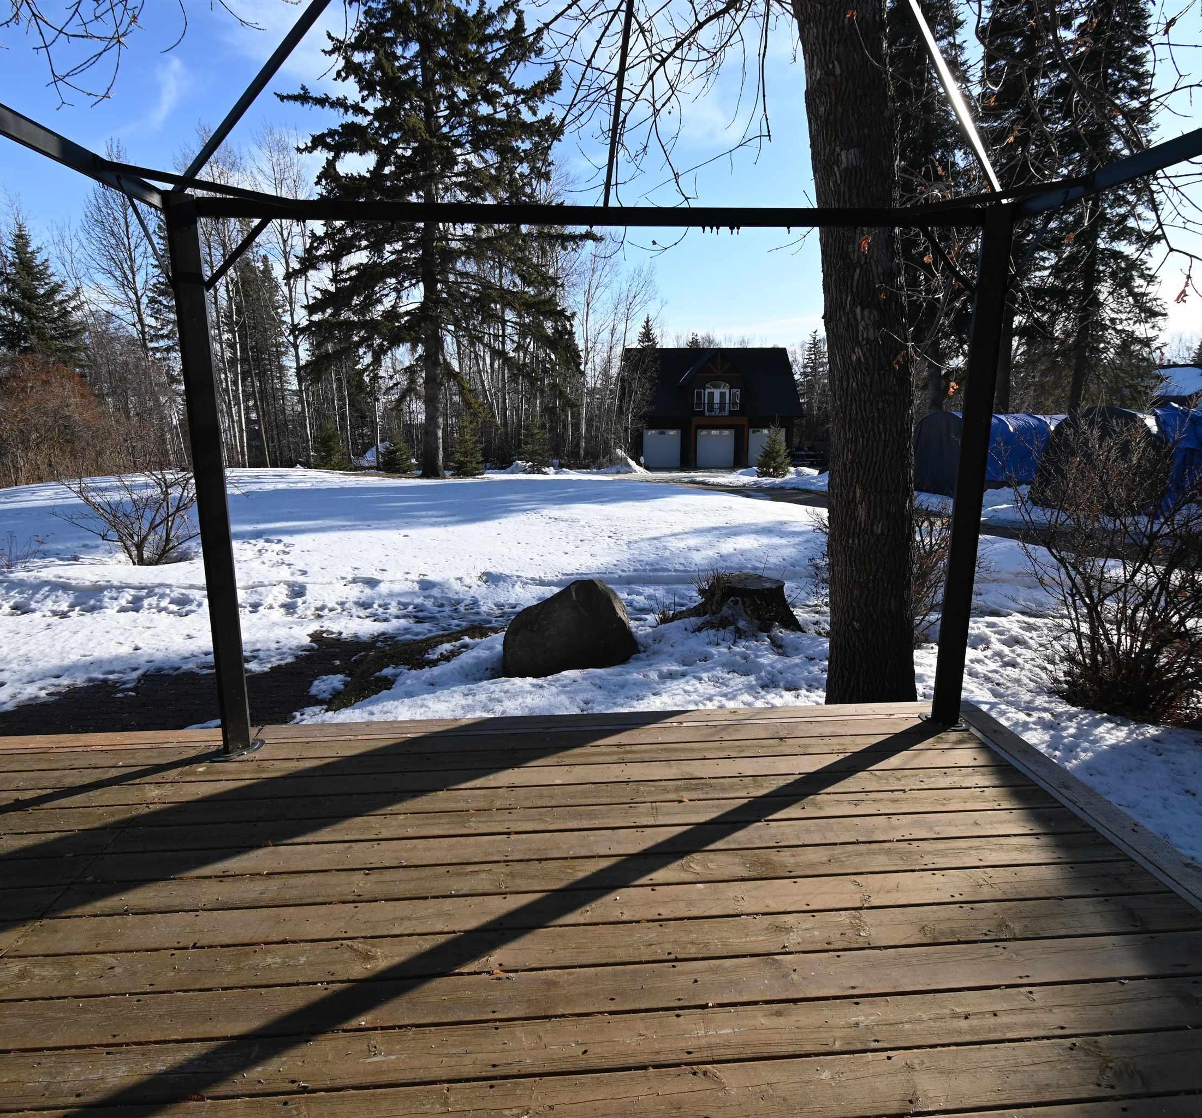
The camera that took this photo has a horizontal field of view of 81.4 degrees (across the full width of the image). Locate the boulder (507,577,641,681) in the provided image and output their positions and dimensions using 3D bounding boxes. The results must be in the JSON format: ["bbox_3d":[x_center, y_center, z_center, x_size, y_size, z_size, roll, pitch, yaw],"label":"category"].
[{"bbox_3d":[-0.222,0.465,5.036,0.984,0.662,0.750,0,11,0],"label":"boulder"}]

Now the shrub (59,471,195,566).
[{"bbox_3d":[-5.300,-0.457,7.864,1.487,1.085,1.400,-7,13,-33],"label":"shrub"}]

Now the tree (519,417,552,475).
[{"bbox_3d":[-2.871,-4.959,30.621,1.435,2.440,1.450,0,11,0],"label":"tree"}]

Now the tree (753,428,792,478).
[{"bbox_3d":[8.993,-5.577,36.608,1.991,2.535,2.000,0,11,0],"label":"tree"}]

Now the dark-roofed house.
[{"bbox_3d":[8.544,-12.415,56.969,13.097,9.158,11.000,0,11,0],"label":"dark-roofed house"}]

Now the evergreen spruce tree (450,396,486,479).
[{"bbox_3d":[-5.353,-4.682,28.129,1.477,2.812,1.500,0,11,0],"label":"evergreen spruce tree"}]

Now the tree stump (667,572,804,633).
[{"bbox_3d":[1.121,0.320,5.822,1.137,0.431,0.950,0,11,0],"label":"tree stump"}]

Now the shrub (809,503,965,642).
[{"bbox_3d":[2.348,0.082,5.723,1.172,1.070,1.100,5,12,22],"label":"shrub"}]

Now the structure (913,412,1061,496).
[{"bbox_3d":[13.209,-3.267,22.008,5.400,2.550,3.300,-3,12,-15],"label":"structure"}]

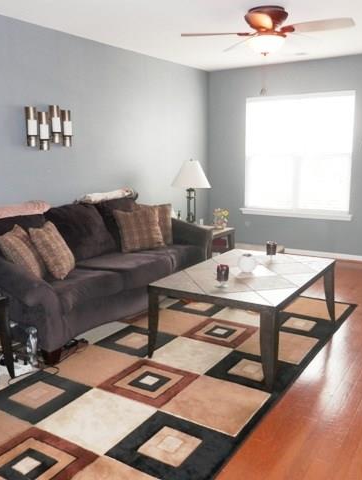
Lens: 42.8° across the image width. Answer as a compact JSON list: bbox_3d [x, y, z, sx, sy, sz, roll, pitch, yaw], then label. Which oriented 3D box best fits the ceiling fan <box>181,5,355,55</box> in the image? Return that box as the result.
[{"bbox_3d":[0.693,-1.617,3.599,1.280,0.335,1.280,6,13,32],"label":"ceiling fan"}]

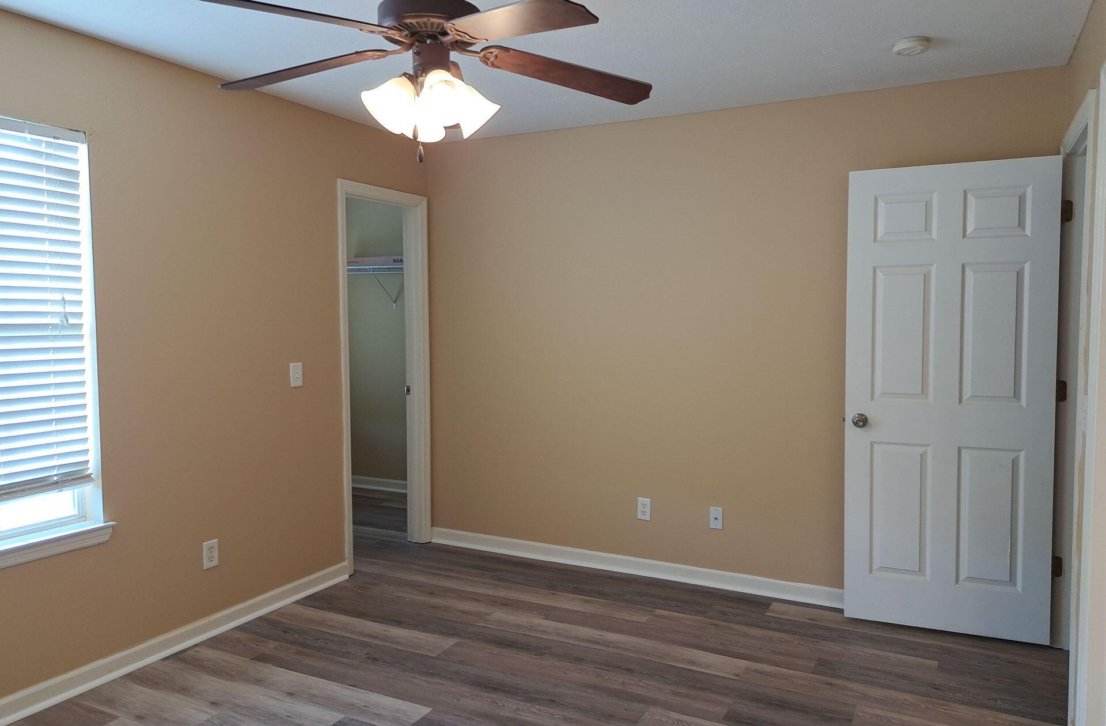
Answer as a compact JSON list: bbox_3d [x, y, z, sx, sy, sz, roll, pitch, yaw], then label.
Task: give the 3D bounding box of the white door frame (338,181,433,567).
[{"bbox_3d":[-0.994,0.077,4.411,0.136,2.127,0.748,1,4,28],"label":"white door frame"}]

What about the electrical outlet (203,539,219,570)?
[{"bbox_3d":[-1.507,0.844,3.381,0.008,0.118,0.075,1,4,28],"label":"electrical outlet"}]

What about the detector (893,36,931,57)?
[{"bbox_3d":[1.362,-1.197,2.914,0.130,0.038,0.130,1,4,28],"label":"detector"}]

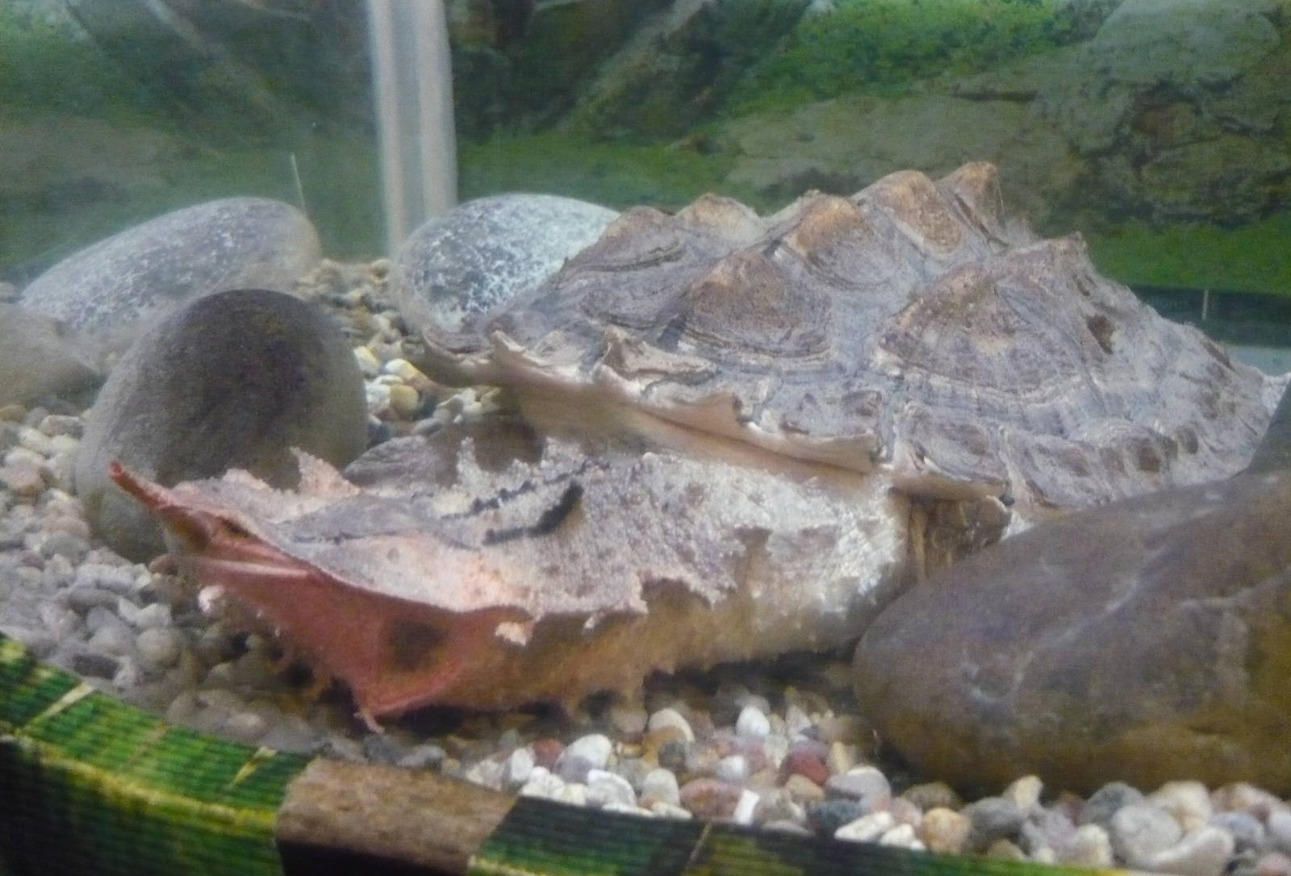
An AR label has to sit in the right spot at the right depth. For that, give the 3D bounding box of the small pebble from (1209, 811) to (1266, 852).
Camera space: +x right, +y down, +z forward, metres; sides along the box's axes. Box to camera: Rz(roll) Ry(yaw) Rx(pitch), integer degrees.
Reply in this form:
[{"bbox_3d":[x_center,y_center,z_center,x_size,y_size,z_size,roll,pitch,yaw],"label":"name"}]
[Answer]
[{"bbox_3d":[0.198,0.132,0.413,0.019,0.013,0.016,0,22,0],"label":"small pebble"}]

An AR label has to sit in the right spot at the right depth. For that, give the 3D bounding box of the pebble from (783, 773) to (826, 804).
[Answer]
[{"bbox_3d":[0.054,0.119,0.418,0.015,0.011,0.013,4,19,8],"label":"pebble"}]

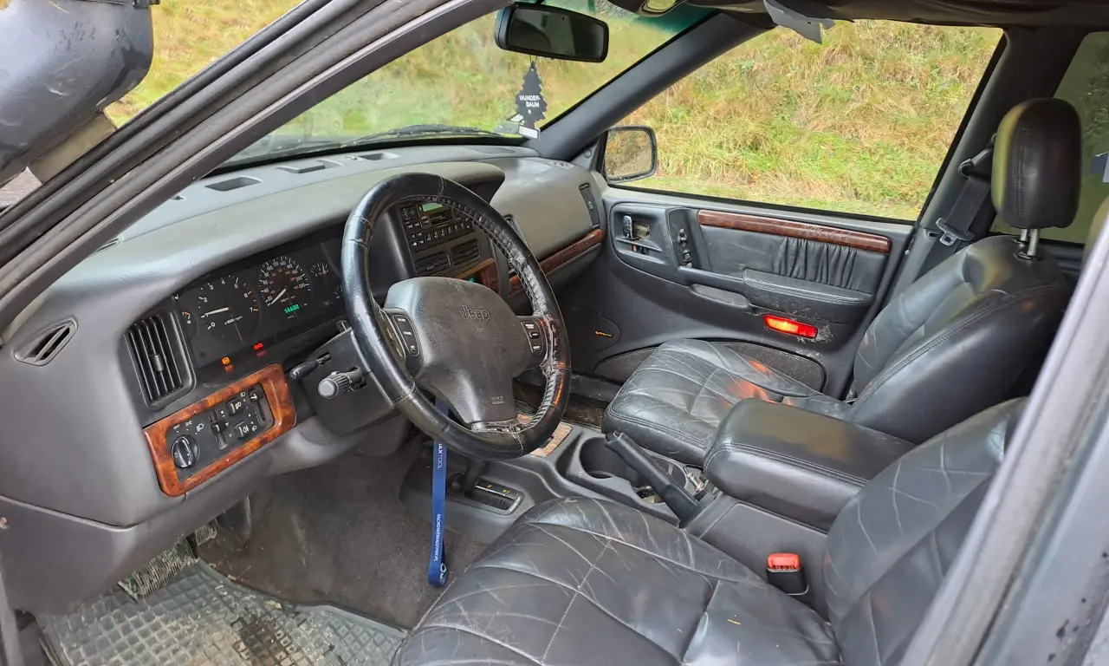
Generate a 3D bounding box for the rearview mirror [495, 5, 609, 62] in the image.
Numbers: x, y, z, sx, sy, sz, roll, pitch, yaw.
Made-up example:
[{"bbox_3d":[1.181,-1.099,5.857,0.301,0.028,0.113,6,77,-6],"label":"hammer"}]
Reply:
[{"bbox_3d":[-0.015,-0.475,1.273,0.040,0.068,0.240,30,27,35],"label":"rearview mirror"}]

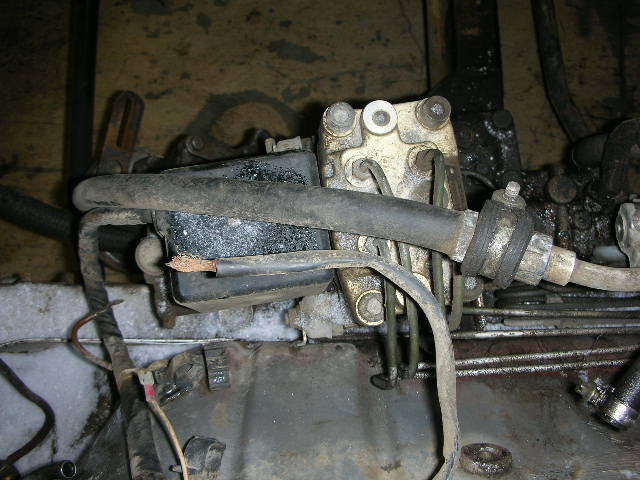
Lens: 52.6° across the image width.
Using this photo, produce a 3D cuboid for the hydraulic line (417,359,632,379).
[{"bbox_3d":[0.149,0.096,0.480,0.157,0.006,0.006,-4,78,1],"label":"hydraulic line"}]

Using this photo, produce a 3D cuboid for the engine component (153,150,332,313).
[{"bbox_3d":[-0.044,-0.004,0.412,0.093,0.055,0.074,-8,77,0],"label":"engine component"}]

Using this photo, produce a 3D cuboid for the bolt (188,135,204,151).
[{"bbox_3d":[-0.091,-0.072,0.475,0.011,0.009,0.011,-8,77,0],"label":"bolt"}]

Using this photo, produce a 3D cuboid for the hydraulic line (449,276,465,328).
[{"bbox_3d":[0.081,0.037,0.385,0.008,0.014,0.031,3,78,2],"label":"hydraulic line"}]

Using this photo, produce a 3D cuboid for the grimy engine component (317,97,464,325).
[{"bbox_3d":[0.045,-0.011,0.409,0.077,0.070,0.122,-9,78,-1],"label":"grimy engine component"}]

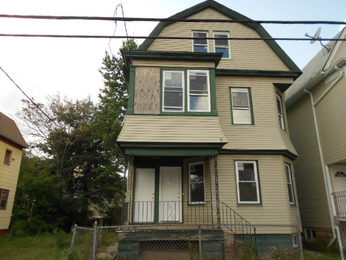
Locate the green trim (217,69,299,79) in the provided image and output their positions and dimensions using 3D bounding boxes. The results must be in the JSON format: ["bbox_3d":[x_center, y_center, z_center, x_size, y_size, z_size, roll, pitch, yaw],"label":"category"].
[{"bbox_3d":[3.532,-2.304,10.760,3.546,0.205,0.350,1,-17,-3],"label":"green trim"}]

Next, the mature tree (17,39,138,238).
[{"bbox_3d":[-6.126,-0.201,16.504,8.135,12.734,8.000,1,-17,-3],"label":"mature tree"}]

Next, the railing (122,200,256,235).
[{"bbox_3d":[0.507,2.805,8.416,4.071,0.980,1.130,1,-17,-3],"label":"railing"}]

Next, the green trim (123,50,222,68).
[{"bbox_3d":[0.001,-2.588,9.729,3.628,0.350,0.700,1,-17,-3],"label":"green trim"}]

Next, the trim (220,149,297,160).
[{"bbox_3d":[3.448,0.924,10.143,3.382,0.167,0.750,1,-17,-3],"label":"trim"}]

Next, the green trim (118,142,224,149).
[{"bbox_3d":[0.012,0.524,8.582,3.458,0.157,0.250,1,-17,-3],"label":"green trim"}]

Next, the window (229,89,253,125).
[{"bbox_3d":[2.750,-0.965,10.467,0.937,1.578,0.120,1,-17,-3],"label":"window"}]

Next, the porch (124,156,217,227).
[{"bbox_3d":[-0.095,2.216,9.157,2.954,2.244,2.100,1,-17,-3],"label":"porch"}]

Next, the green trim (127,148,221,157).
[{"bbox_3d":[-0.032,0.770,8.657,3.087,0.259,0.200,1,-17,-3],"label":"green trim"}]

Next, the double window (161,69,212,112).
[{"bbox_3d":[0.485,-1.408,9.311,1.734,1.682,0.120,1,-17,-3],"label":"double window"}]

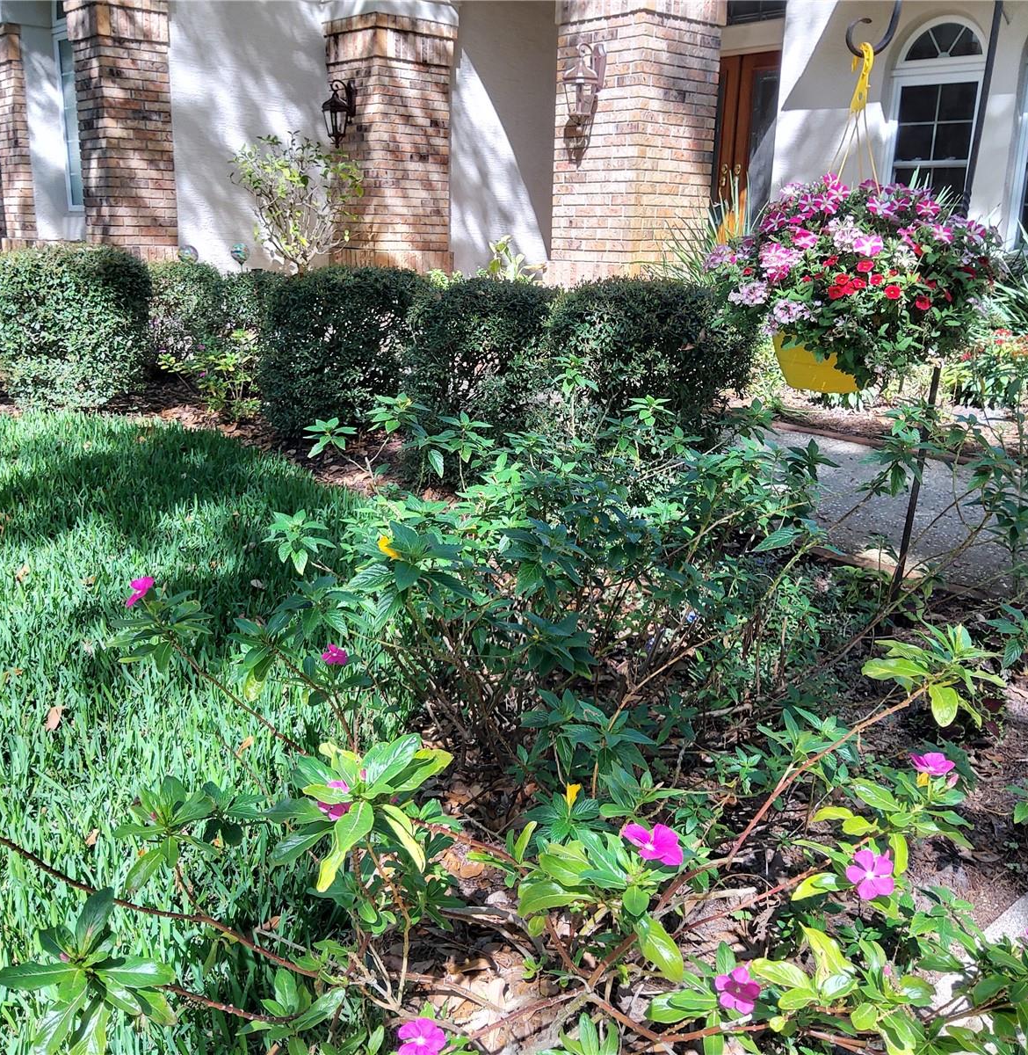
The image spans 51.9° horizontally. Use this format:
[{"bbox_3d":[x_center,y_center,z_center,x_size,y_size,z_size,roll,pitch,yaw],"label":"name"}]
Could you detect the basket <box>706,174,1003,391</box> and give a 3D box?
[{"bbox_3d":[0.752,-0.541,2.350,0.620,0.460,0.580,2,14,0],"label":"basket"}]

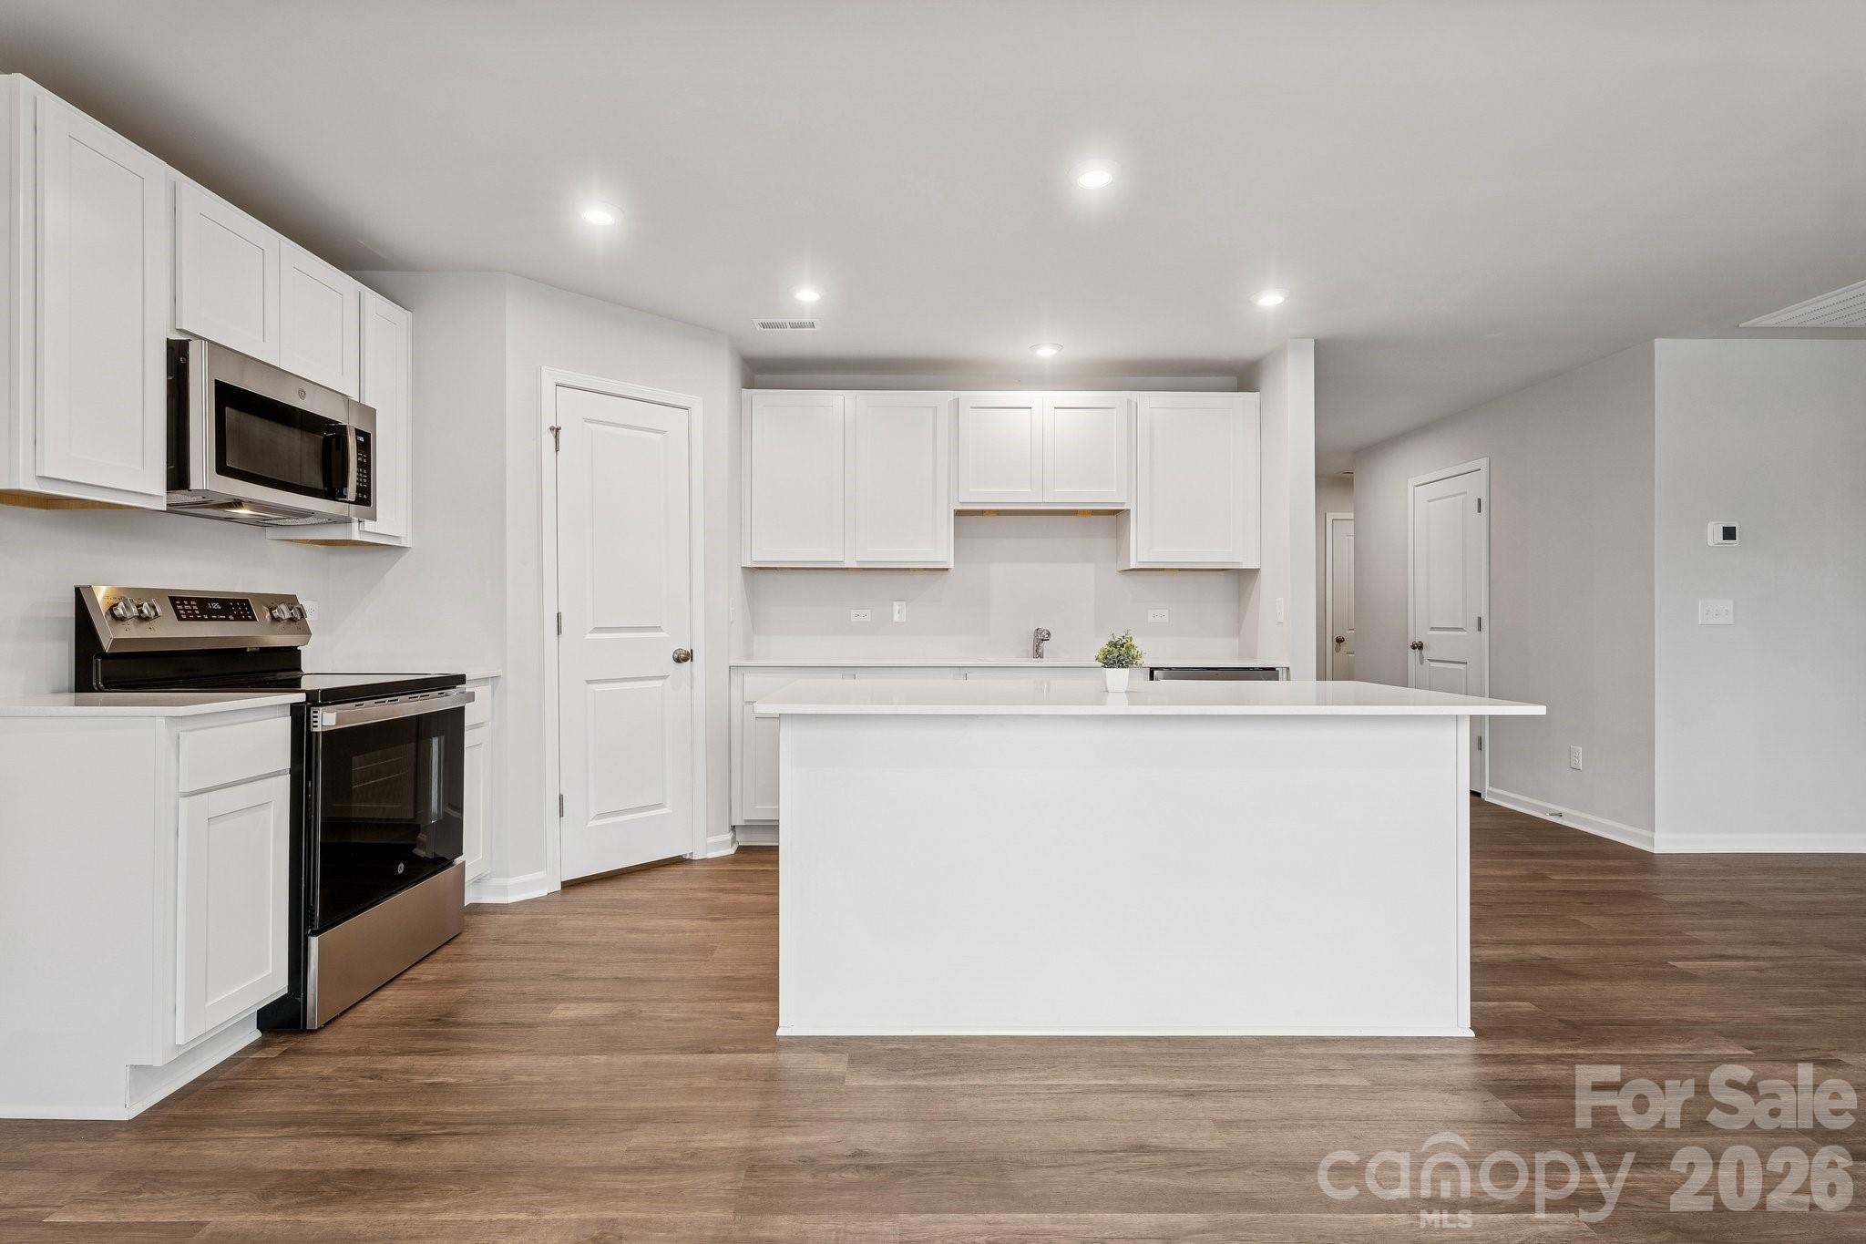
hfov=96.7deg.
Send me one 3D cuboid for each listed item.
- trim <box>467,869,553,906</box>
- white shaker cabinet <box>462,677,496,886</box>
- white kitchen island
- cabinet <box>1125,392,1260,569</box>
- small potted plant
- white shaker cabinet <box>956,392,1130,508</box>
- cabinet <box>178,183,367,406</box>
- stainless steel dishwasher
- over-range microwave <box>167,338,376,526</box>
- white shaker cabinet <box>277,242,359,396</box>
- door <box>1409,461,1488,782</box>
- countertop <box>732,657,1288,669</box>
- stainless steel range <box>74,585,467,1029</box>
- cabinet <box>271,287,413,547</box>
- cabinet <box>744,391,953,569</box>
[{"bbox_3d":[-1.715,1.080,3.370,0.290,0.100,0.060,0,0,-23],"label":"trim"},{"bbox_3d":[-1.989,0.630,3.055,0.627,0.843,0.299,0,0,-1],"label":"white shaker cabinet"},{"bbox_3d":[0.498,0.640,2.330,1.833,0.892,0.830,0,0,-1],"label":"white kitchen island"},{"bbox_3d":[1.349,-0.729,4.409,0.674,0.909,0.324,0,0,-1],"label":"cabinet"},{"bbox_3d":[0.557,0.115,2.470,0.138,0.187,0.135,0,0,0],"label":"small potted plant"},{"bbox_3d":[0.560,-0.881,4.399,0.906,0.606,0.324,0,0,-1],"label":"white shaker cabinet"},{"bbox_3d":[-2.200,-0.990,2.565,0.345,0.468,0.720,0,0,0],"label":"cabinet"},{"bbox_3d":[1.385,0.680,4.360,0.610,0.860,0.600,0,0,0],"label":"stainless steel dishwasher"},{"bbox_3d":[-2.145,-0.550,2.555,0.440,0.410,0.710,0,0,0],"label":"over-range microwave"},{"bbox_3d":[-2.200,-0.990,2.755,0.345,0.465,0.365,0,0,0],"label":"white shaker cabinet"},{"bbox_3d":[3.423,0.048,5.524,0.060,2.102,0.837,0,0,-1],"label":"door"},{"bbox_3d":[0.362,0.208,4.240,2.659,0.026,0.632,0,0,-1],"label":"countertop"},{"bbox_3d":[-2.020,0.515,2.650,0.690,1.210,0.735,0,0,0],"label":"stainless steel range"},{"bbox_3d":[-2.200,-0.758,3.085,0.345,0.930,0.335,0,0,0],"label":"cabinet"},{"bbox_3d":[-0.434,-0.732,4.386,1.080,0.906,0.324,0,0,-1],"label":"cabinet"}]

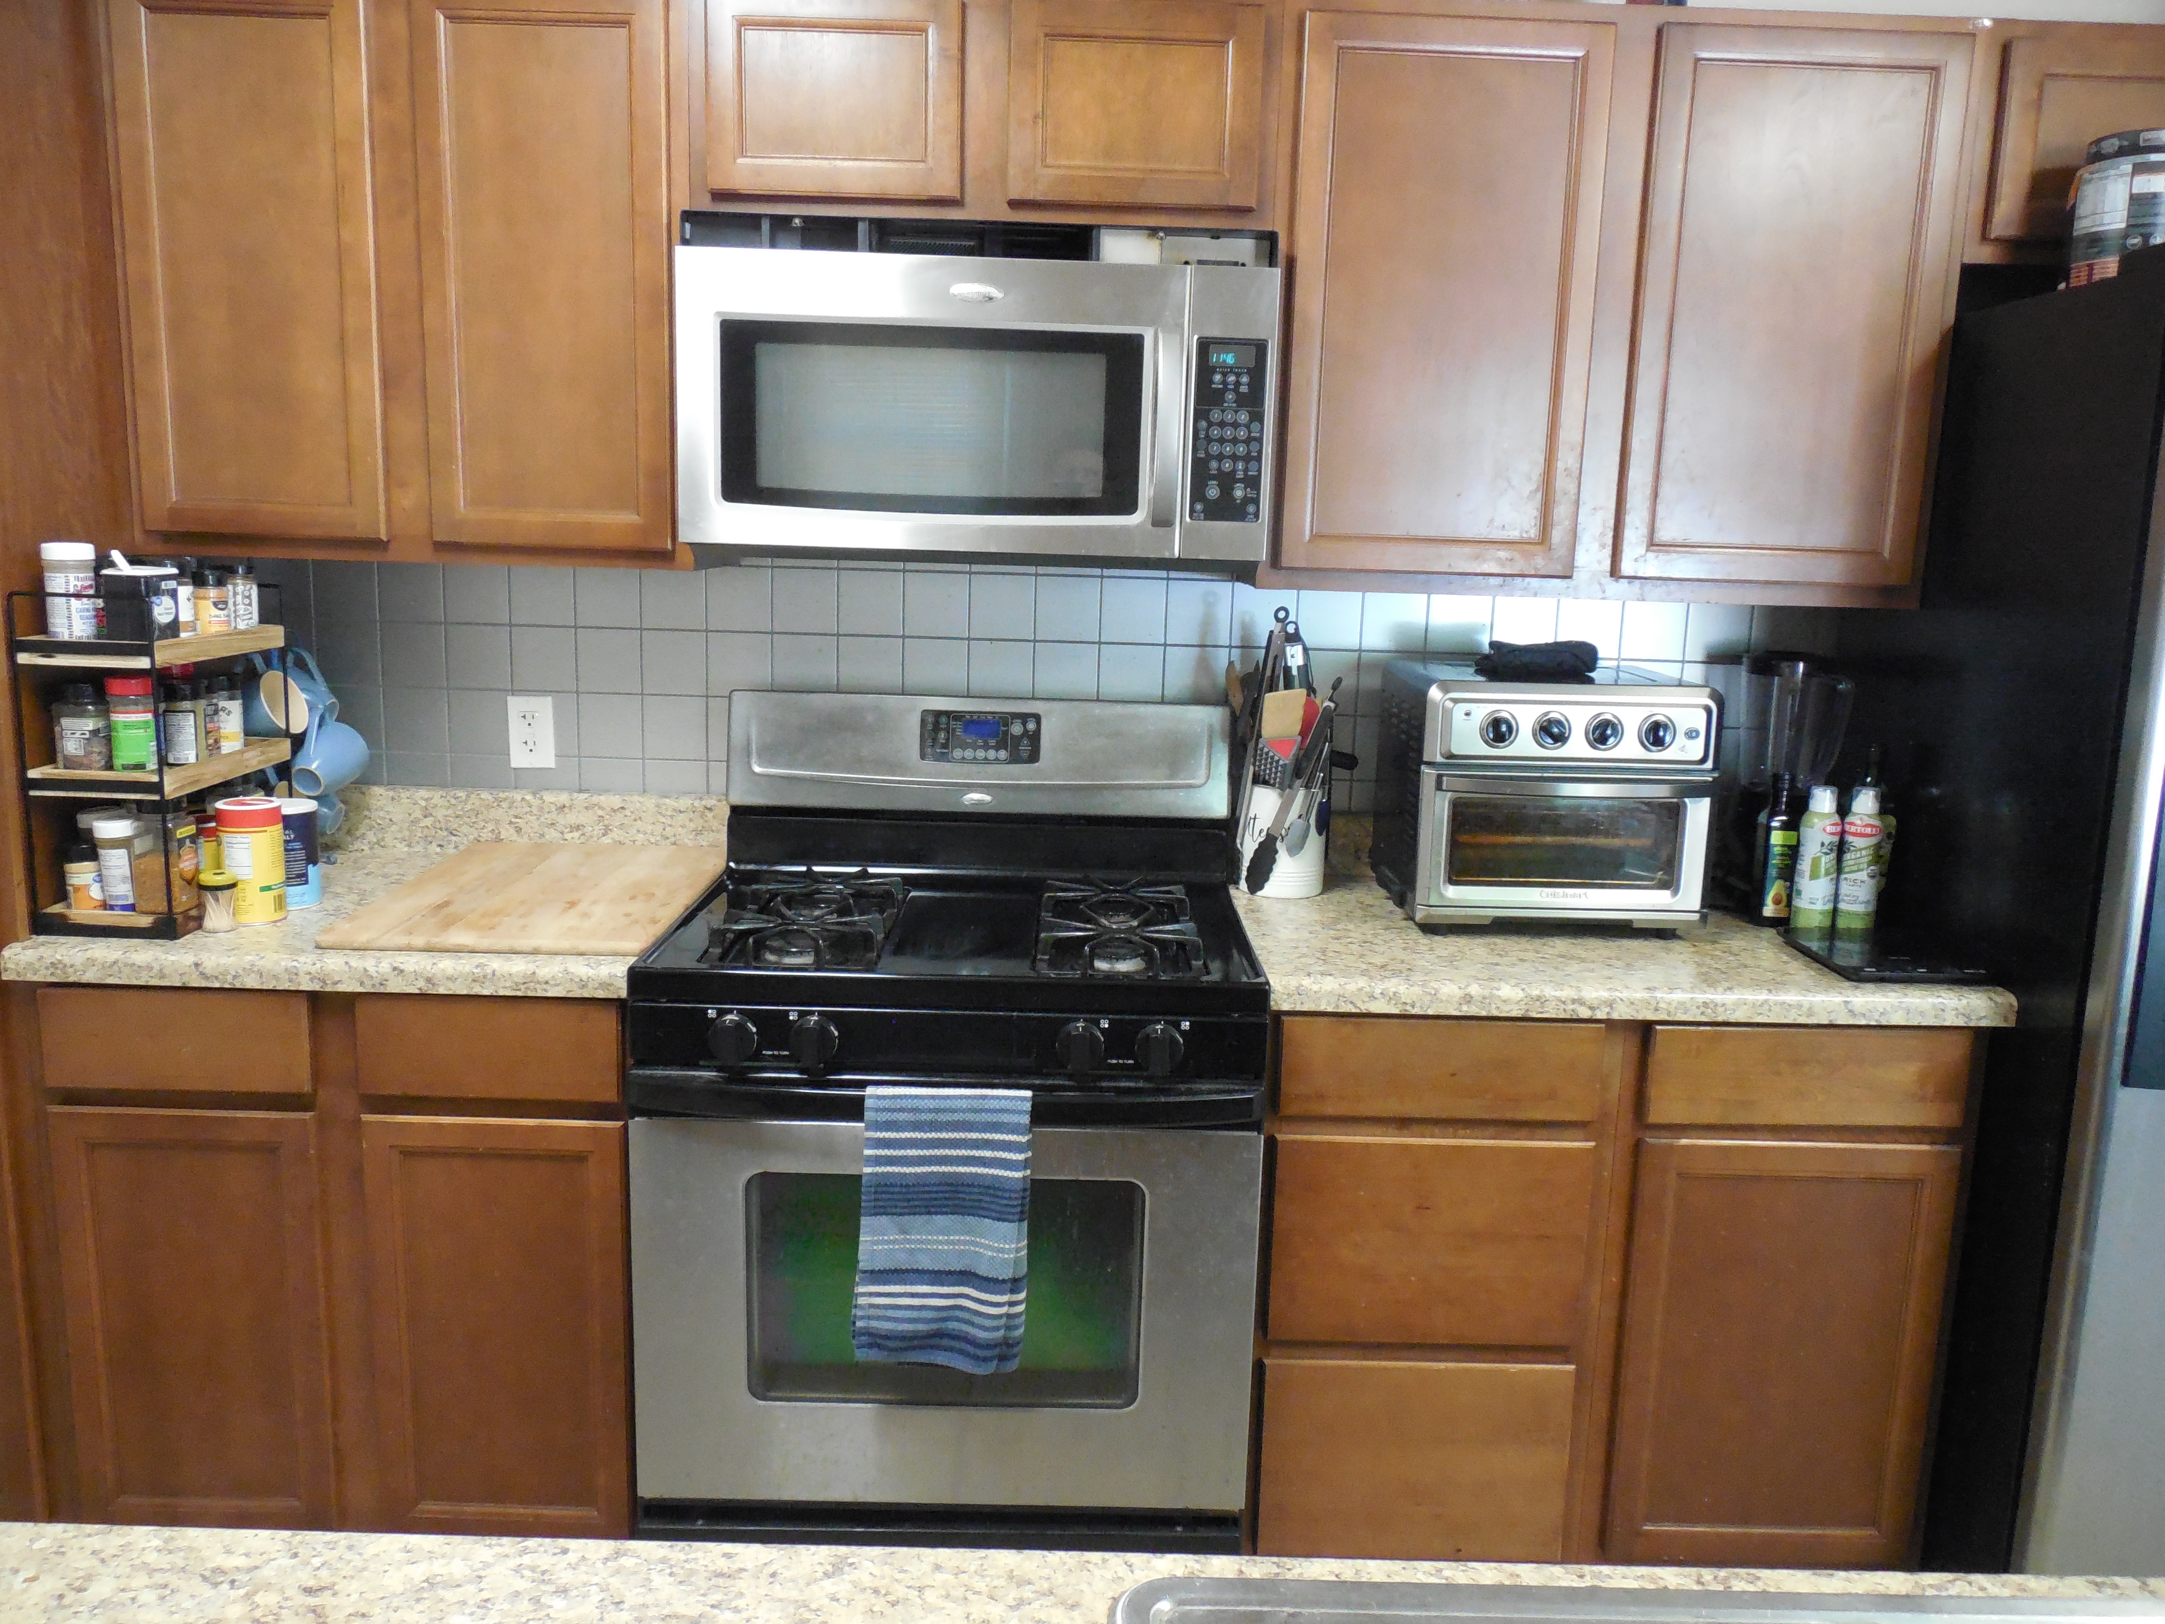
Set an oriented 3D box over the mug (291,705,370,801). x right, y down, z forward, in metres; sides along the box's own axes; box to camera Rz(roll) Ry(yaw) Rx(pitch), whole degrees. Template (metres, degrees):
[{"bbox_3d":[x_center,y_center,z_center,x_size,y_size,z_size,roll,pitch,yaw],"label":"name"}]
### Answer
[{"bbox_3d":[-1.126,-0.083,2.331,0.090,0.122,0.100,-23,21,17],"label":"mug"}]

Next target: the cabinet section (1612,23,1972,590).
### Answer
[{"bbox_3d":[0.941,-0.688,2.234,0.409,0.716,0.320,2,10,-1],"label":"cabinet section"}]

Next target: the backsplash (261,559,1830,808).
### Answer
[{"bbox_3d":[-0.058,-0.191,2.477,2.472,0.360,0.012,2,10,-1],"label":"backsplash"}]

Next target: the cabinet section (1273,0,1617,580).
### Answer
[{"bbox_3d":[0.477,-0.701,2.228,0.409,0.716,0.320,2,10,-1],"label":"cabinet section"}]

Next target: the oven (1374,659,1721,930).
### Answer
[{"bbox_3d":[0.652,-0.024,2.259,0.396,0.345,0.350,2,10,-1],"label":"oven"}]

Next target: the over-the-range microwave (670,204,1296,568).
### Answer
[{"bbox_3d":[-0.137,-0.561,2.171,0.757,0.435,0.396,2,10,-1],"label":"over-the-range microwave"}]

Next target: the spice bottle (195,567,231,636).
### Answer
[{"bbox_3d":[-1.137,-0.278,2.043,0.042,0.086,0.042,-2,11,-21],"label":"spice bottle"}]

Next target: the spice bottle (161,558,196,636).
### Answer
[{"bbox_3d":[-1.135,-0.270,1.966,0.038,0.098,0.038,-2,11,-21],"label":"spice bottle"}]

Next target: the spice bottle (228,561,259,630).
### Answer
[{"bbox_3d":[-1.131,-0.291,2.108,0.035,0.089,0.035,-2,11,-21],"label":"spice bottle"}]

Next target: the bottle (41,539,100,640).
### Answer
[{"bbox_3d":[-1.215,-0.265,1.875,0.053,0.114,0.053,-2,11,-21],"label":"bottle"}]

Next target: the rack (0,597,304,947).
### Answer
[{"bbox_3d":[-1.197,-0.079,2.039,0.181,0.420,0.309,2,10,-1],"label":"rack"}]

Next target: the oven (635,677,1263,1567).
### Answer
[{"bbox_3d":[-0.167,0.463,2.187,0.757,1.184,0.690,2,10,-1],"label":"oven"}]

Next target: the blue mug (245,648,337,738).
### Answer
[{"bbox_3d":[-1.181,-0.172,2.325,0.105,0.125,0.095,-16,6,12],"label":"blue mug"}]

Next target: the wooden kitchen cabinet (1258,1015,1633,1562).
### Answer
[{"bbox_3d":[0.435,0.626,2.305,0.457,0.876,0.620,2,10,-1],"label":"wooden kitchen cabinet"}]

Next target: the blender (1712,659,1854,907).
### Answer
[{"bbox_3d":[1.062,-0.051,2.388,0.198,0.382,0.170,2,10,-1],"label":"blender"}]

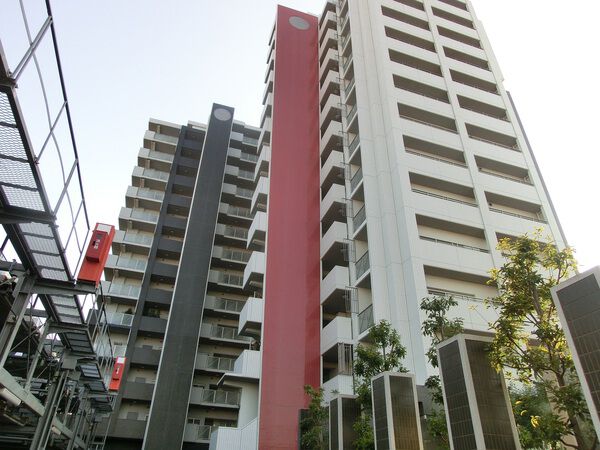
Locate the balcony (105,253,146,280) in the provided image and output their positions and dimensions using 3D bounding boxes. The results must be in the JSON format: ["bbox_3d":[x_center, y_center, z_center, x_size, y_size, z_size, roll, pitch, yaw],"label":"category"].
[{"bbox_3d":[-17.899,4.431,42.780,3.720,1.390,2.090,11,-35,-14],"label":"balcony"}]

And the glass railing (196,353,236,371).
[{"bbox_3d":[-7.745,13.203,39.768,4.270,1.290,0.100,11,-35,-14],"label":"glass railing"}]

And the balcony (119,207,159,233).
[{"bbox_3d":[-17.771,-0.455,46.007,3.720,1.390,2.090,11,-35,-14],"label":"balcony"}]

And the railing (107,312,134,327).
[{"bbox_3d":[-17.031,8.828,38.966,2.650,1.140,0.100,11,-35,-14],"label":"railing"}]

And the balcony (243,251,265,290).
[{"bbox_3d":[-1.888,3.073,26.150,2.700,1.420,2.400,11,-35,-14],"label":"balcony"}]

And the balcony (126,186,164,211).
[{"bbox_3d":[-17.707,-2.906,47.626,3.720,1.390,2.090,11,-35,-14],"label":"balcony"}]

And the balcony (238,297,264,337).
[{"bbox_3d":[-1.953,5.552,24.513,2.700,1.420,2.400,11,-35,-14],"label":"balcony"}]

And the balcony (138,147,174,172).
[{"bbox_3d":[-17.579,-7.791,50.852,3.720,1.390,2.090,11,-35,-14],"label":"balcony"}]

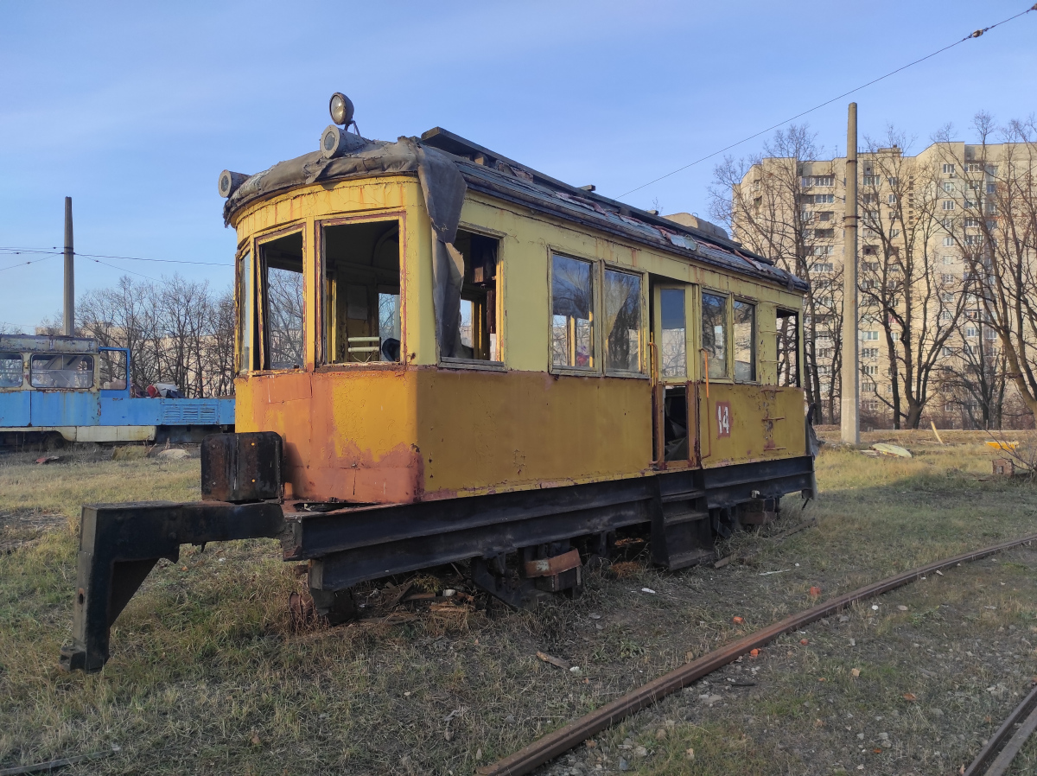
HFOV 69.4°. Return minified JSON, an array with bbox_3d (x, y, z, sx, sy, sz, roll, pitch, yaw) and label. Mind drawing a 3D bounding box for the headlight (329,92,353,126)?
[{"bbox_3d":[-1.477,-2.328,6.250,0.265,0.270,0.180,0,11,42],"label":"headlight"}]

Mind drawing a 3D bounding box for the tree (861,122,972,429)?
[{"bbox_3d":[22.716,-6.331,43.000,6.400,17.180,6.000,1,-1,0],"label":"tree"}]

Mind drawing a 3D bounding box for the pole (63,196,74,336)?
[{"bbox_3d":[-18.314,-3.060,30.500,0.480,9.520,0.480,1,-1,0],"label":"pole"}]

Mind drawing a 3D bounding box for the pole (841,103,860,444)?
[{"bbox_3d":[9.803,-3.366,22.000,0.510,10.030,0.510,1,-1,0],"label":"pole"}]

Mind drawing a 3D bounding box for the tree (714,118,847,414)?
[{"bbox_3d":[14.871,-6.529,43.000,7.600,17.180,7.000,1,-1,0],"label":"tree"}]

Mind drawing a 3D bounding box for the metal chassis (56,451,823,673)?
[{"bbox_3d":[0.284,1.381,8.107,2.400,1.050,9.500,-2,-3,42],"label":"metal chassis"}]

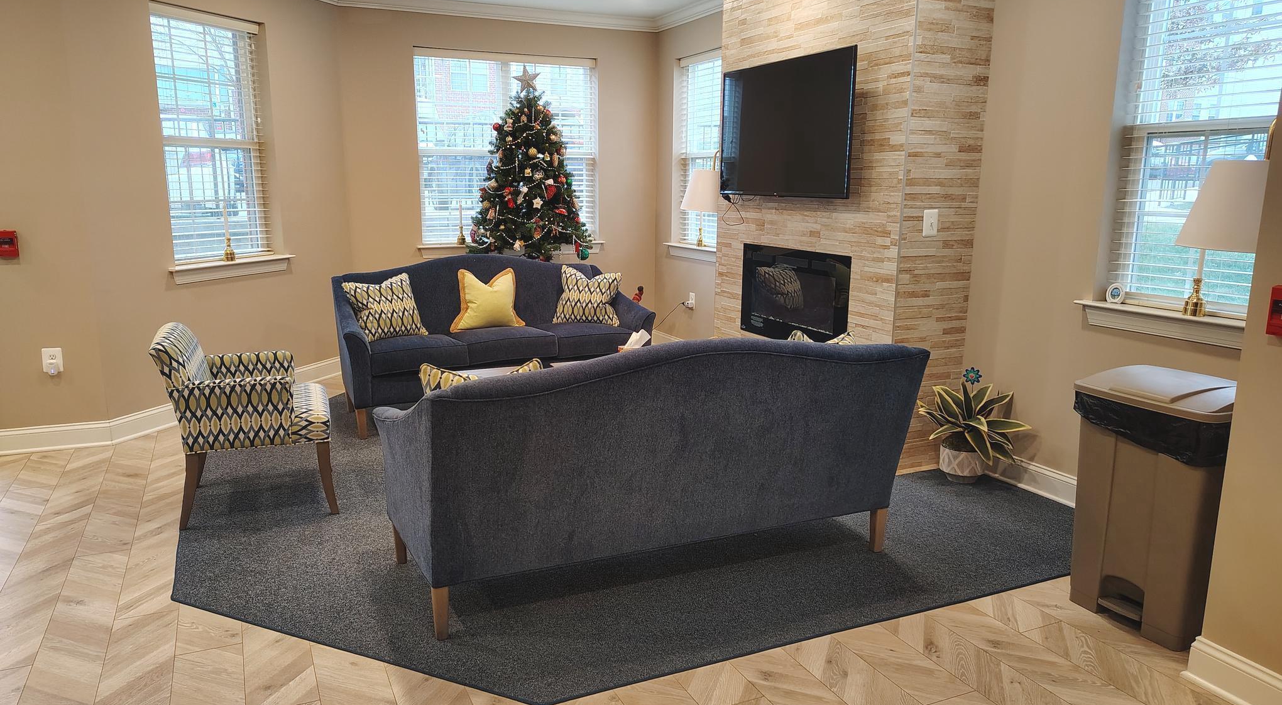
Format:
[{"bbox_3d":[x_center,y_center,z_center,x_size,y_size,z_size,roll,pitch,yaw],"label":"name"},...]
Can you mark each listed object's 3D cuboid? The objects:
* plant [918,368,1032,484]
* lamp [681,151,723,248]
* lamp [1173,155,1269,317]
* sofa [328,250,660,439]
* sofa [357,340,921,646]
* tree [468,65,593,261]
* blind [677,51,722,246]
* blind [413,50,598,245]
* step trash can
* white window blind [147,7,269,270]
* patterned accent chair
[{"bbox_3d":[1.621,0.364,4.428,0.432,0.559,0.462,1,11,0],"label":"plant"},{"bbox_3d":[0.533,-1.171,6.823,0.402,0.678,0.402,-5,12,-24],"label":"lamp"},{"bbox_3d":[2.130,-0.416,3.173,0.402,0.589,0.402,-5,12,-24],"label":"lamp"},{"bbox_3d":[-0.942,-0.113,5.697,1.922,0.954,0.827,-5,12,-25],"label":"sofa"},{"bbox_3d":[0.058,0.352,3.419,1.922,0.954,0.834,-4,12,-23],"label":"sofa"},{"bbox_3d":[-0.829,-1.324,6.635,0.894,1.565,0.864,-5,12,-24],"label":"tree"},{"bbox_3d":[0.544,-1.611,7.190,0.067,1.475,0.879,-5,12,-24],"label":"blind"},{"bbox_3d":[-1.083,-1.642,7.313,1.505,1.475,0.067,-5,12,-24],"label":"blind"},{"bbox_3d":[1.801,0.510,3.020,0.417,0.834,0.514,-5,12,-24],"label":"step trash can"},{"bbox_3d":[-2.653,-1.305,5.523,0.067,1.445,0.872,5,12,20],"label":"white window blind"},{"bbox_3d":[-1.778,0.257,4.071,0.693,0.849,0.626,-4,12,-20],"label":"patterned accent chair"}]

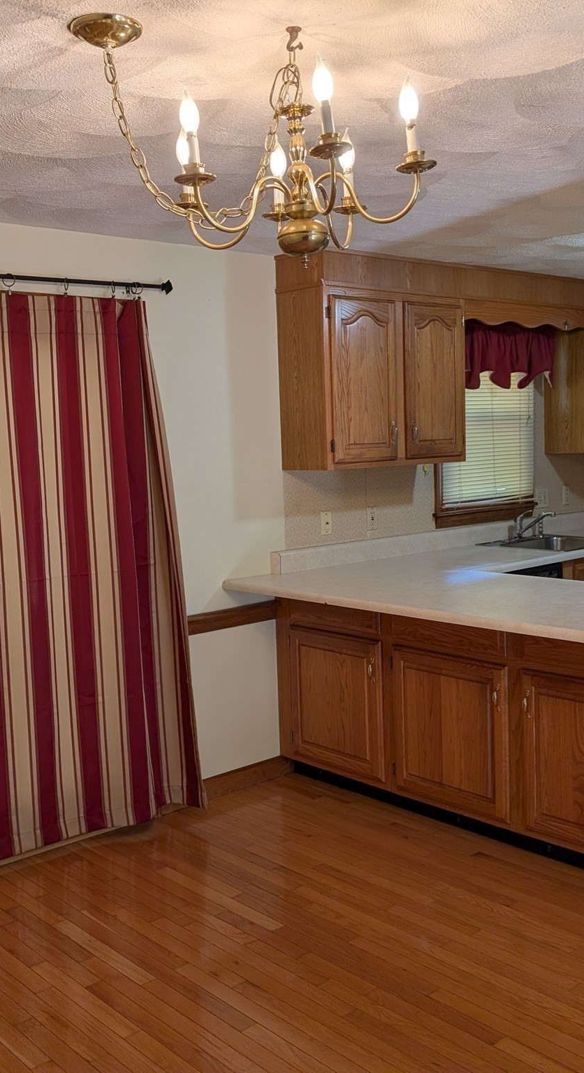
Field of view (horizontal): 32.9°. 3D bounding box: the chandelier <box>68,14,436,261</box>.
[{"bbox_3d":[-0.041,-0.763,1.939,0.645,0.458,0.550,-7,8,-41],"label":"chandelier"}]

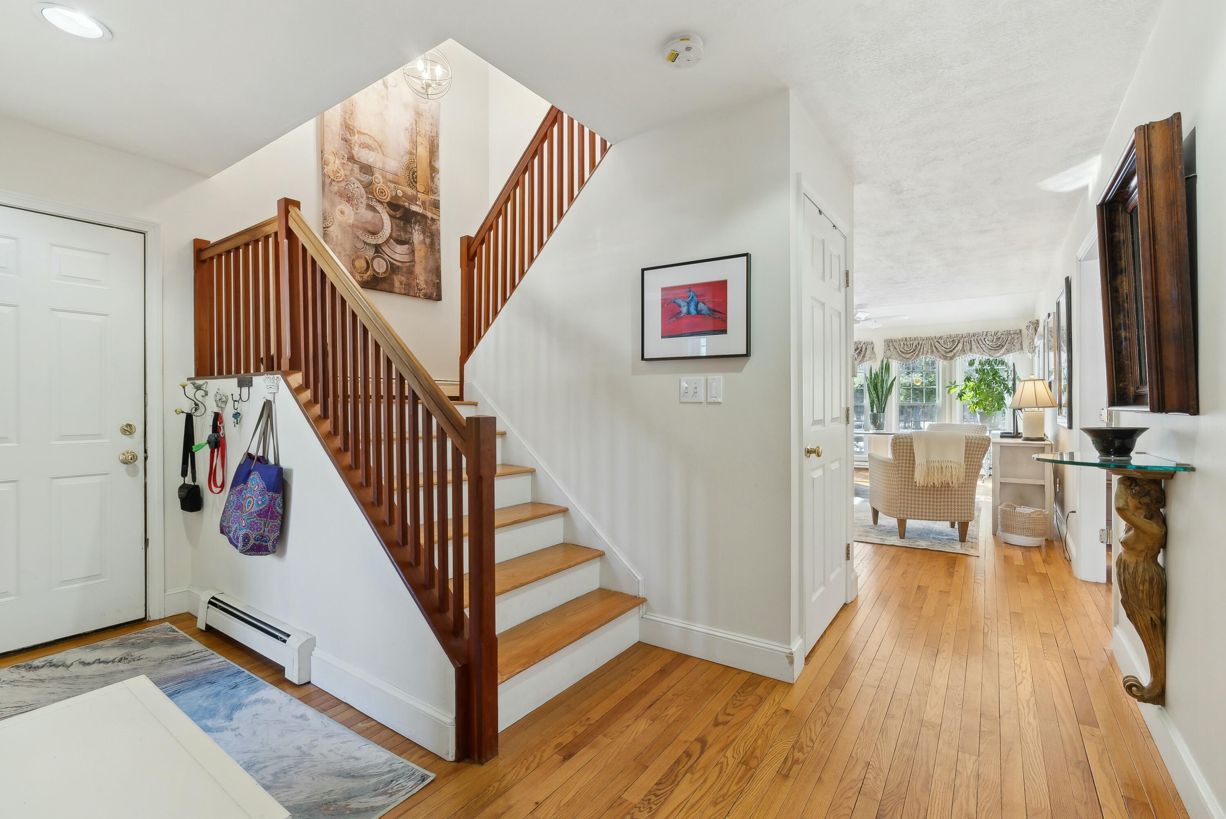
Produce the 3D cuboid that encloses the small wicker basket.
[{"bbox_3d":[3.353,0.932,4.454,0.350,0.310,0.270,0,1,35],"label":"small wicker basket"}]

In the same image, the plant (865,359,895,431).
[{"bbox_3d":[3.619,-0.195,7.410,0.380,0.980,0.360,0,1,35],"label":"plant"}]

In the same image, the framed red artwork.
[{"bbox_3d":[0.365,-0.446,2.462,0.525,0.430,0.028,0,1,35],"label":"framed red artwork"}]

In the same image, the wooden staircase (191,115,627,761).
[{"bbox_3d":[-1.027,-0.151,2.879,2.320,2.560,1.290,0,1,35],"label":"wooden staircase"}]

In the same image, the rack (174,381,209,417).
[{"bbox_3d":[-2.242,-0.062,2.886,0.150,0.200,0.110,0,1,35],"label":"rack"}]

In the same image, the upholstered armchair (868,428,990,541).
[{"bbox_3d":[2.719,0.636,4.806,0.740,0.905,0.760,0,1,14],"label":"upholstered armchair"}]

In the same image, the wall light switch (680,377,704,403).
[{"bbox_3d":[0.358,-0.087,2.479,0.117,0.116,0.018,0,1,35],"label":"wall light switch"}]

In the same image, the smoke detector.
[{"bbox_3d":[0.244,-1.275,1.941,0.145,0.050,0.145,0,1,0],"label":"smoke detector"}]

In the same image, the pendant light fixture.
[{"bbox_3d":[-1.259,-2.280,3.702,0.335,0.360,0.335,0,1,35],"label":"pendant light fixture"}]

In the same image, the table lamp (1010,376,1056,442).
[{"bbox_3d":[3.708,0.002,4.803,0.410,0.560,0.410,0,1,35],"label":"table lamp"}]

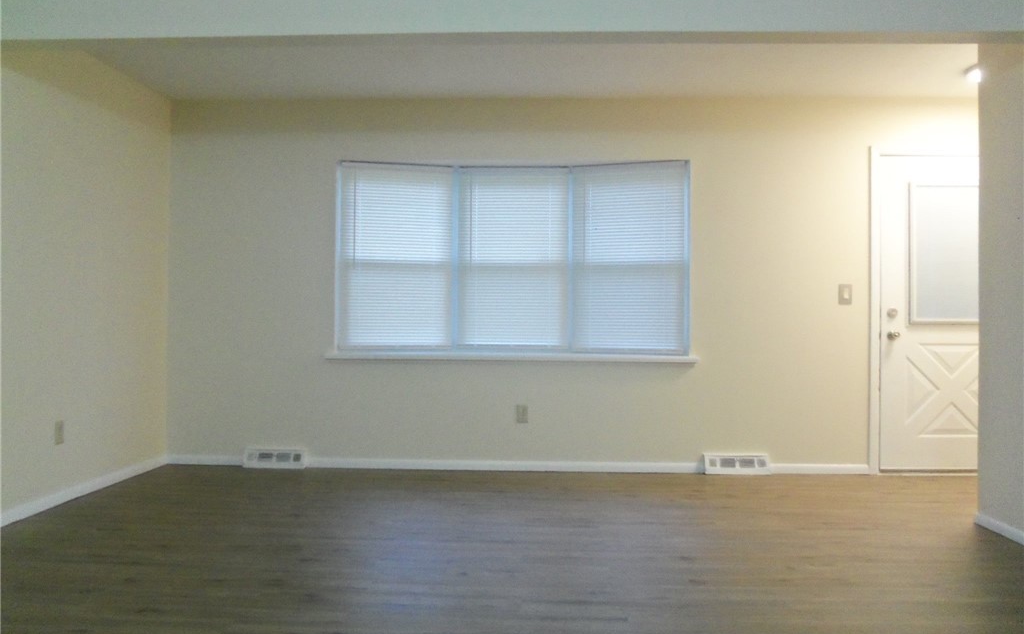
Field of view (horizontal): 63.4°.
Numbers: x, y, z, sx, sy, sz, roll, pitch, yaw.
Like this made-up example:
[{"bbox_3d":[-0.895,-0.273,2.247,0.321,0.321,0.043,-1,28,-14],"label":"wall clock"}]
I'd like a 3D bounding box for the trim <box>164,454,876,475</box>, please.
[{"bbox_3d":[-0.004,0.963,5.367,4.559,0.064,0.018,0,0,3],"label":"trim"}]

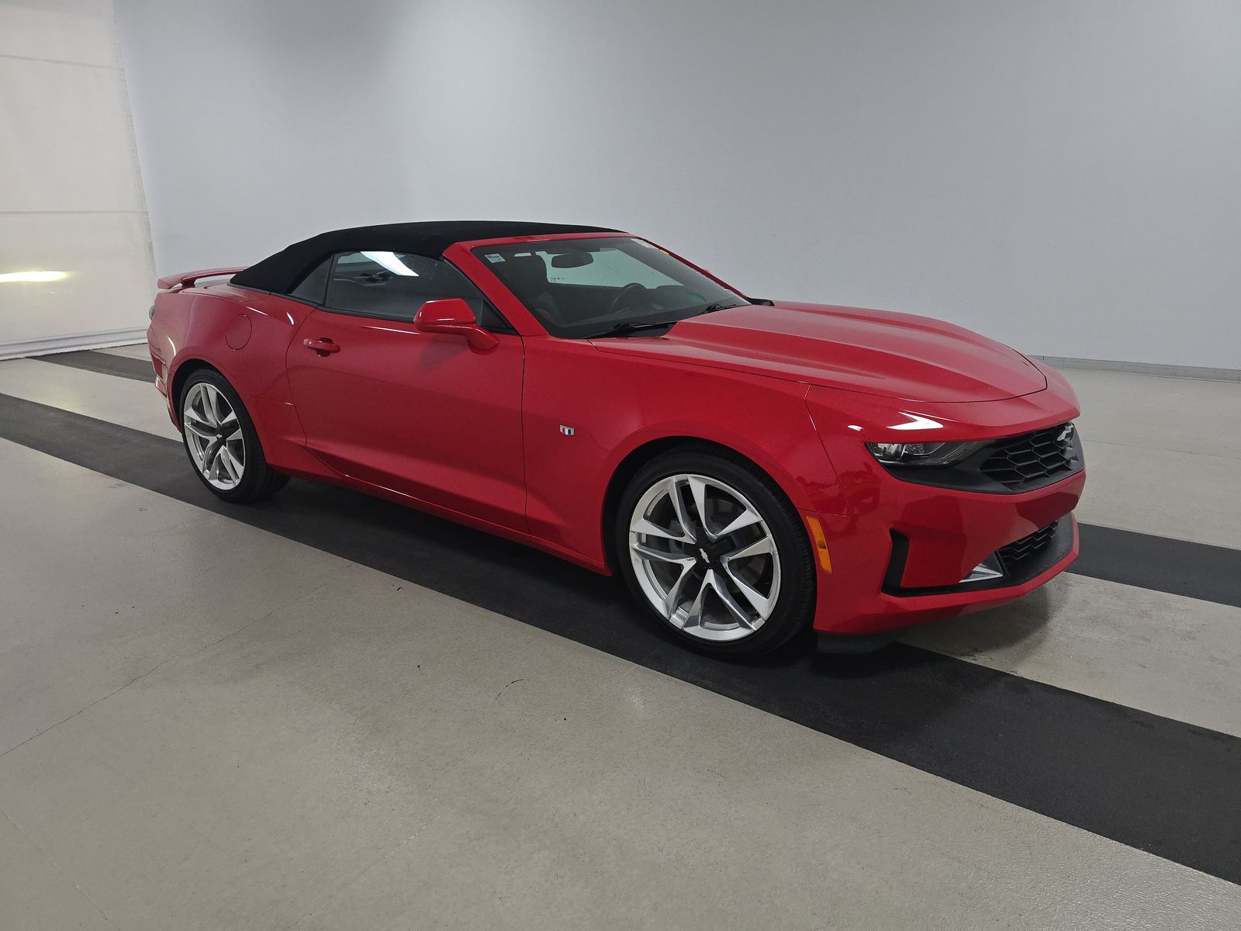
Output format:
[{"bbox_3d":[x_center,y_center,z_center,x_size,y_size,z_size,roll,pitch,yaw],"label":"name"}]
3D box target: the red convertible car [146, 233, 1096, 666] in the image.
[{"bbox_3d":[-0.430,-0.474,4.015,4.784,1.345,1.920,11,21,33],"label":"red convertible car"}]

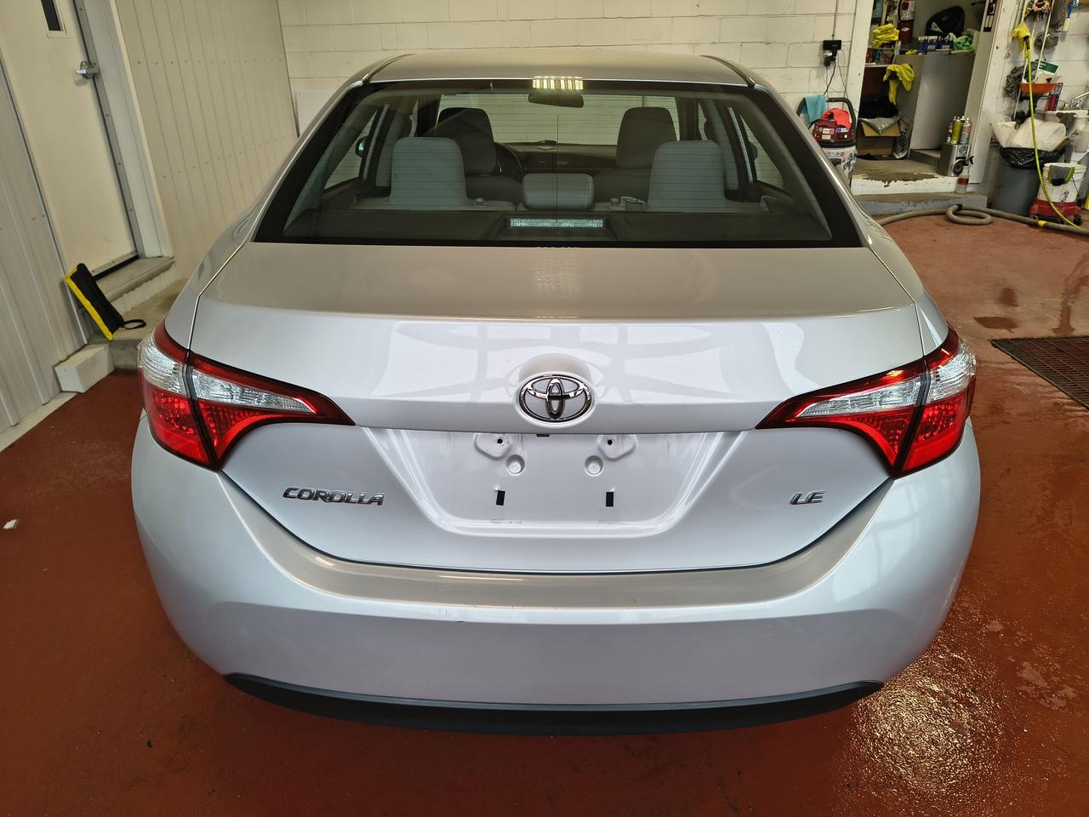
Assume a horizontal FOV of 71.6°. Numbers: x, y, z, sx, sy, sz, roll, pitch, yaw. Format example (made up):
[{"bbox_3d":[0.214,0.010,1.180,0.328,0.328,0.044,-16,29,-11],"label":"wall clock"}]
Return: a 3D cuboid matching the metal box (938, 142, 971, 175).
[{"bbox_3d":[3.793,-2.308,7.005,0.145,0.270,0.245,-1,25,0],"label":"metal box"}]

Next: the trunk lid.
[{"bbox_3d":[0.020,-0.001,1.357,1.160,0.520,0.400,0,25,1],"label":"trunk lid"}]

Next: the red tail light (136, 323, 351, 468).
[{"bbox_3d":[-0.552,-0.016,1.339,0.595,0.200,0.180,13,28,25],"label":"red tail light"}]

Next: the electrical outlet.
[{"bbox_3d":[2.473,-3.058,6.485,0.160,0.220,0.090,-2,25,0],"label":"electrical outlet"}]

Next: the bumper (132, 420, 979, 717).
[{"bbox_3d":[0.019,0.260,1.512,1.720,0.480,0.500,0,25,1],"label":"bumper"}]

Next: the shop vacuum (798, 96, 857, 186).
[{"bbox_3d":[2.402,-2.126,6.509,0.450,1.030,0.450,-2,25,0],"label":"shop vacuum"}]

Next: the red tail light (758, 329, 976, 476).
[{"bbox_3d":[0.591,-0.007,1.327,0.595,0.200,0.180,-12,28,-24],"label":"red tail light"}]

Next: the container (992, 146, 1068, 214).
[{"bbox_3d":[4.267,-2.030,6.682,0.490,0.570,0.490,-1,25,0],"label":"container"}]

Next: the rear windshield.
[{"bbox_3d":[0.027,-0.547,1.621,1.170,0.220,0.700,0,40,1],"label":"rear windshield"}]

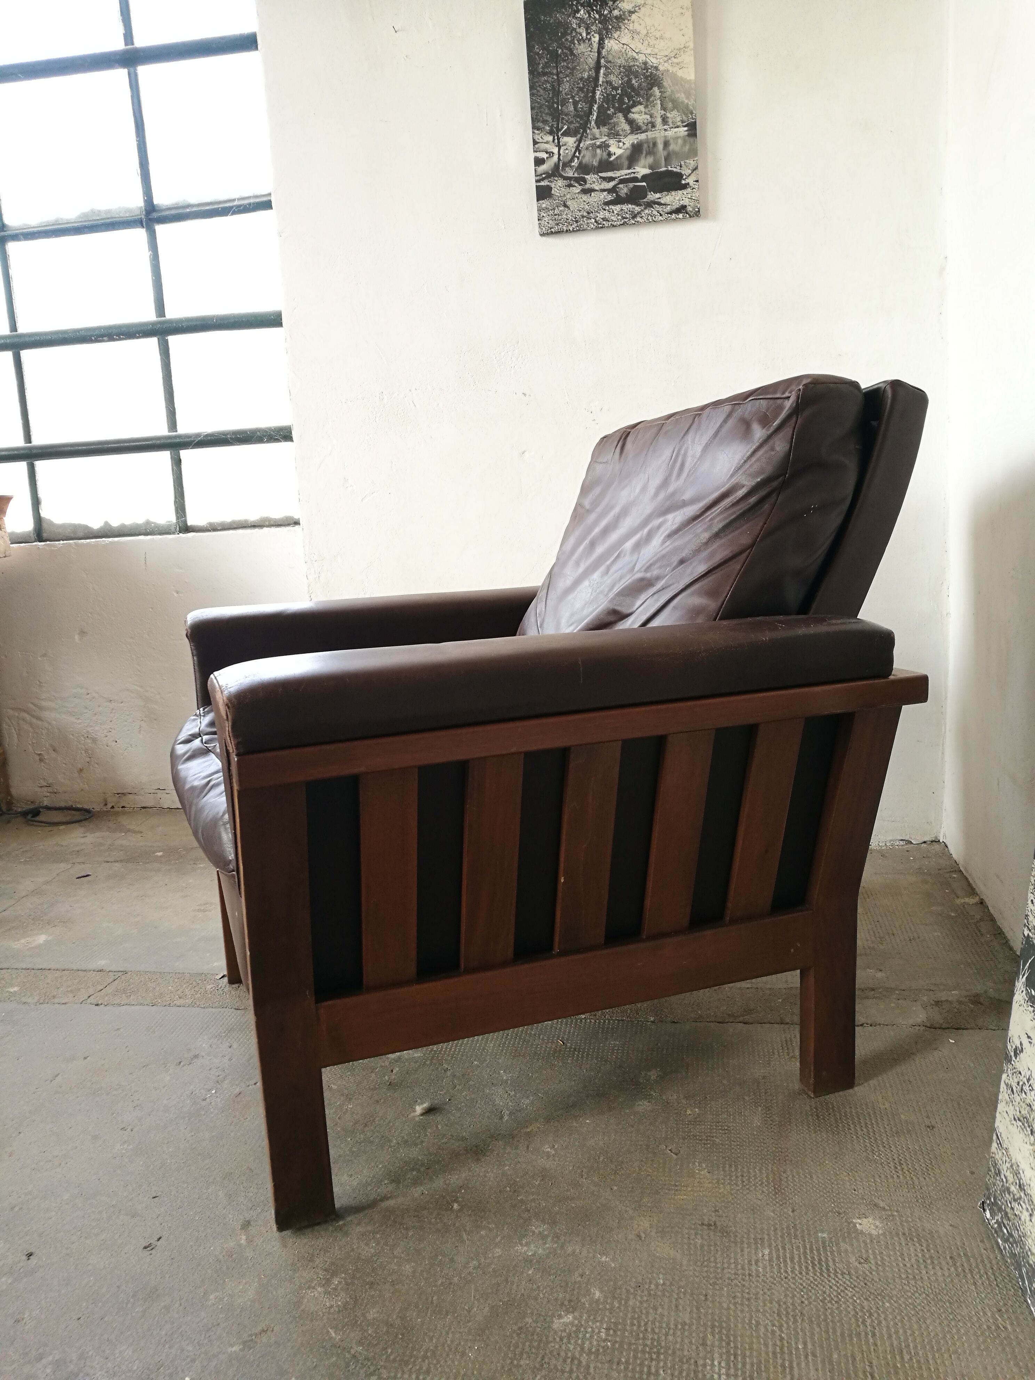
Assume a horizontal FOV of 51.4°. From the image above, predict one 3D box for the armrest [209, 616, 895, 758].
[{"bbox_3d":[0.058,-0.022,1.155,0.748,0.085,0.099,-6,10,-18],"label":"armrest"}]

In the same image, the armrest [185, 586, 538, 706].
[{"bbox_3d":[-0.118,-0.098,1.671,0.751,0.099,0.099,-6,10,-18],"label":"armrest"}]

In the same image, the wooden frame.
[{"bbox_3d":[0.014,0.217,1.471,0.794,0.493,0.650,-6,10,-18],"label":"wooden frame"}]

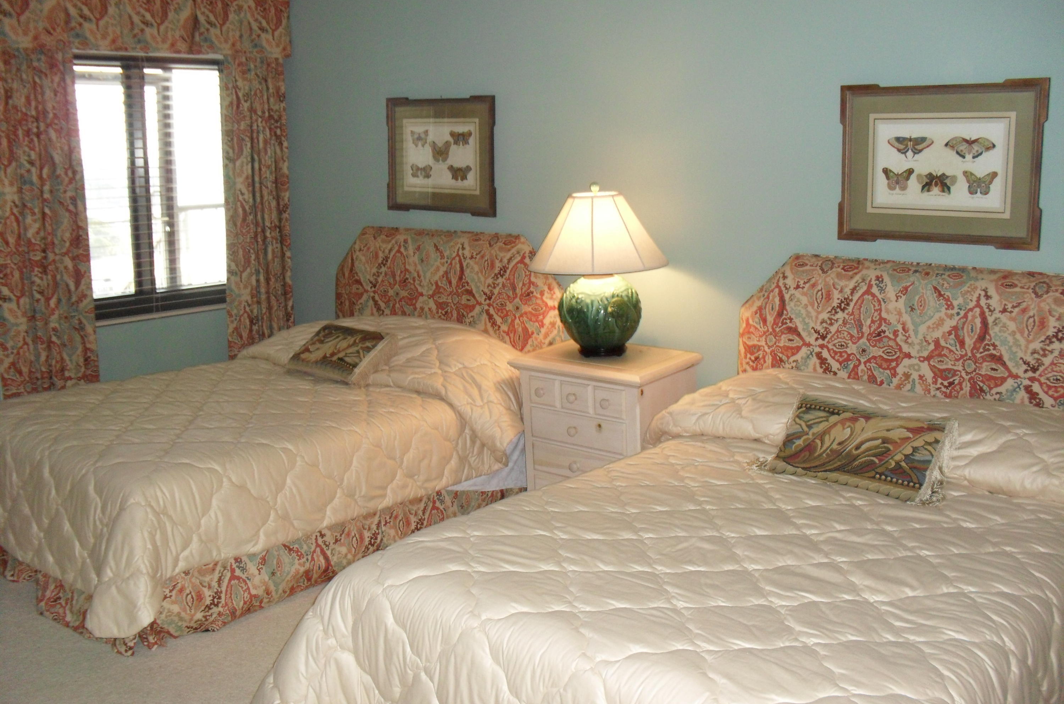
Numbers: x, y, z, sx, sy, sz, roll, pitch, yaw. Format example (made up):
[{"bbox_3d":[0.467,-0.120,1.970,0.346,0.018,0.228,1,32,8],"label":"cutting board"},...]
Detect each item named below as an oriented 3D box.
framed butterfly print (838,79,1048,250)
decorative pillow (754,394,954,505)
[{"bbox_3d":[1.345,-0.622,3.571,0.675,0.530,0.030,9,15,38],"label":"framed butterfly print"},{"bbox_3d":[0.873,0.253,2.892,0.490,0.250,0.110,11,-24,45],"label":"decorative pillow"}]

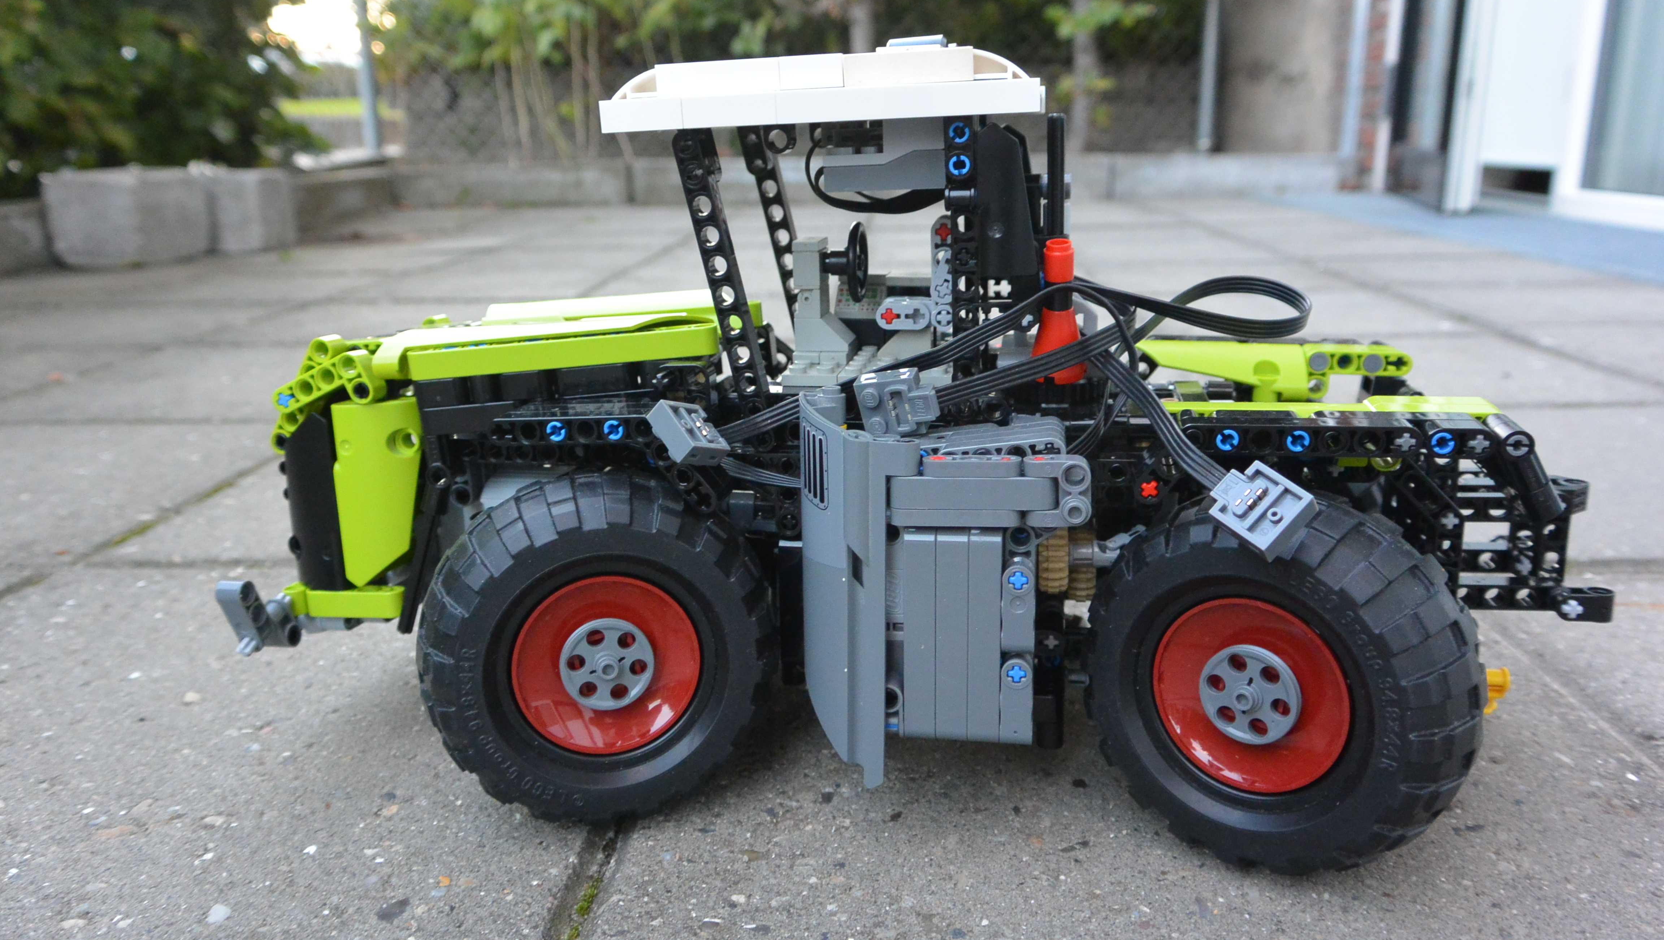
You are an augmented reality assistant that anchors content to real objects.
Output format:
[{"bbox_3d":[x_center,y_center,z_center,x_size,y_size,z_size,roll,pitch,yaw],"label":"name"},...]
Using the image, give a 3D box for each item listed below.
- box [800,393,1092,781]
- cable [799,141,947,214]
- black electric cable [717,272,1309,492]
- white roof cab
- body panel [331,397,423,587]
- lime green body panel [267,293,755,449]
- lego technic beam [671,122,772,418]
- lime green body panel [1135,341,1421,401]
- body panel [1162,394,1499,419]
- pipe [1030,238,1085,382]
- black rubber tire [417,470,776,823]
[{"bbox_3d":[0.025,0.029,0.320,0.077,0.087,0.052,1,16,10],"label":"box"},{"bbox_3d":[0.012,-0.081,0.346,0.040,0.021,0.020,1,16,10],"label":"cable"},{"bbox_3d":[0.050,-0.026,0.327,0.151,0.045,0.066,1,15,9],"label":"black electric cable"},{"bbox_3d":[0.004,-0.109,0.352,0.113,0.021,0.104,0,16,10],"label":"white roof cab"},{"bbox_3d":[-0.124,0.006,0.351,0.026,0.054,0.012,1,15,9],"label":"body panel"},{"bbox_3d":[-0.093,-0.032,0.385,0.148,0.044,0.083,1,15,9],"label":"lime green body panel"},{"bbox_3d":[-0.027,-0.047,0.335,0.008,0.088,0.008,-11,14,13],"label":"lego technic beam"},{"bbox_3d":[0.143,-0.033,0.410,0.086,0.018,0.016,1,15,9],"label":"lime green body panel"},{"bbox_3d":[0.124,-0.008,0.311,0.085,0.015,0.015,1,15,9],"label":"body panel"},{"bbox_3d":[0.065,-0.045,0.354,0.016,0.039,0.016,1,15,9],"label":"pipe"},{"bbox_3d":[-0.062,0.048,0.339,0.095,0.095,0.044,-6,16,-16],"label":"black rubber tire"}]

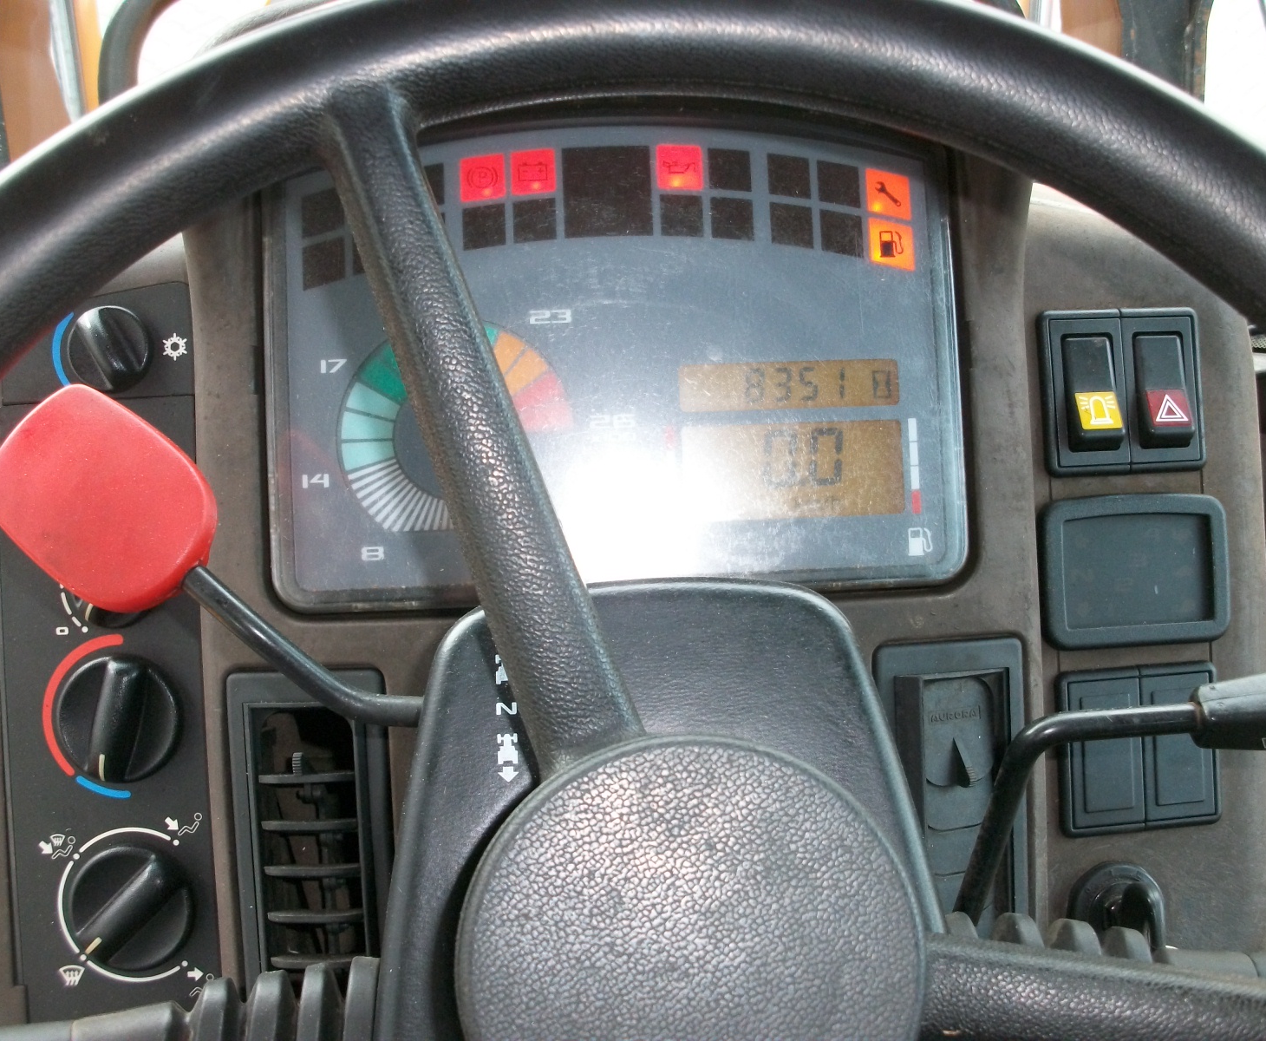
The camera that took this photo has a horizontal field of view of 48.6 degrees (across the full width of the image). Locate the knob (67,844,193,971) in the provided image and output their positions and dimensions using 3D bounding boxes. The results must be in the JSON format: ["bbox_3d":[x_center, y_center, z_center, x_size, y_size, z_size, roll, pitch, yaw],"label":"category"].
[{"bbox_3d":[-0.159,0.123,0.446,0.037,0.037,0.021,-2,-1,0],"label":"knob"}]

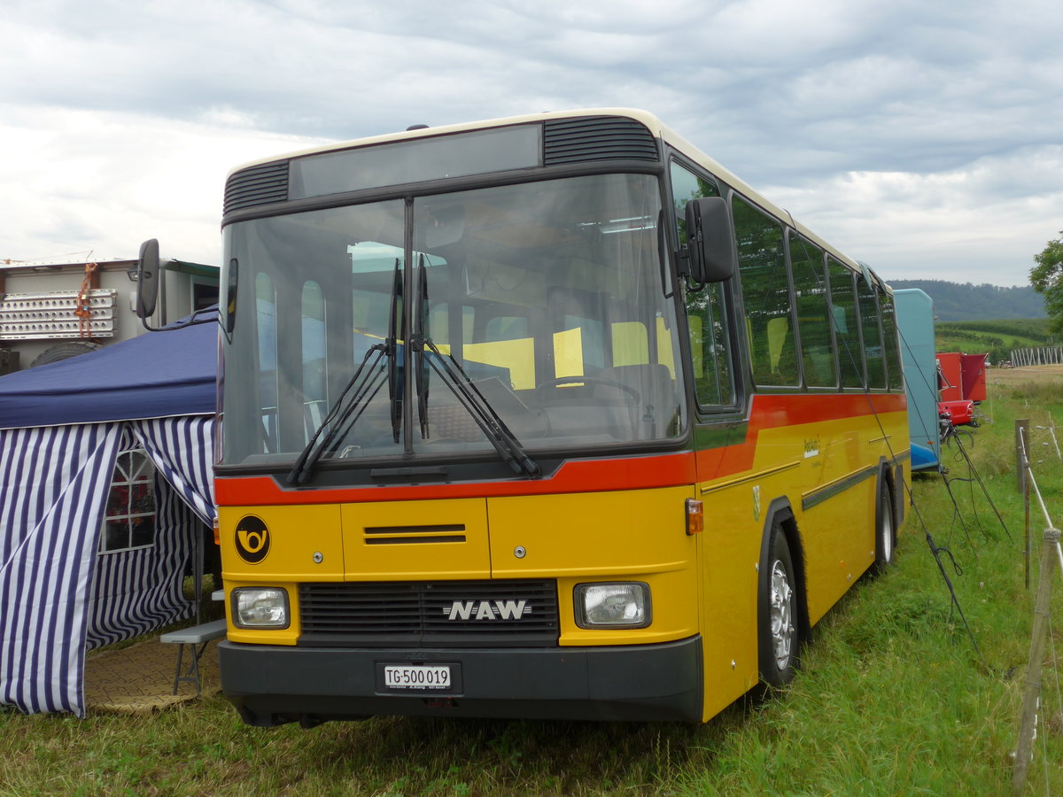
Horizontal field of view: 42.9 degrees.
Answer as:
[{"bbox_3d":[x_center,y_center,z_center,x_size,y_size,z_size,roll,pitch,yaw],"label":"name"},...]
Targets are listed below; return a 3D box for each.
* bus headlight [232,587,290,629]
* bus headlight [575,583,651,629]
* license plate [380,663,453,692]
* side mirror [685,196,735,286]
[{"bbox_3d":[-1.219,0.952,6.145,0.320,0.187,0.090,-4,-1,25],"label":"bus headlight"},{"bbox_3d":[0.341,0.852,5.562,0.320,0.187,0.090,-4,-1,15],"label":"bus headlight"},{"bbox_3d":[-0.477,1.179,5.701,0.310,0.094,0.020,-4,-1,20],"label":"license plate"},{"bbox_3d":[0.763,-0.676,5.779,0.200,0.360,0.090,-3,-1,2],"label":"side mirror"}]

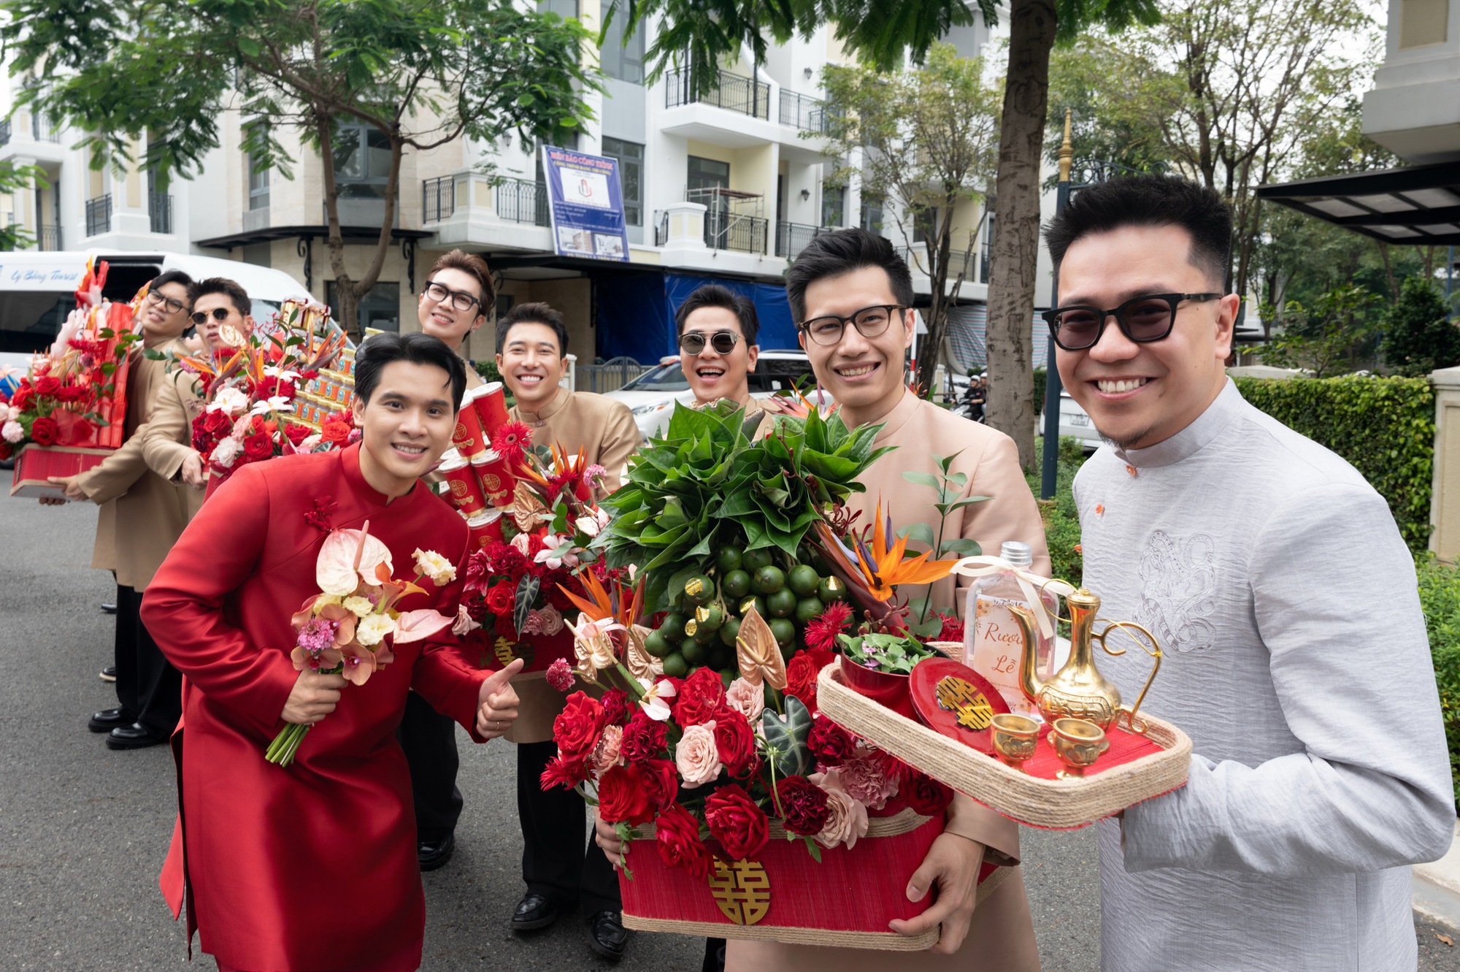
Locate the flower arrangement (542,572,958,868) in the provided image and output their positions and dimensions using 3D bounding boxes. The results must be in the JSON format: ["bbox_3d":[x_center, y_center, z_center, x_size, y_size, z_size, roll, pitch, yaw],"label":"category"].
[{"bbox_3d":[0.020,0.215,1.000,0.410,0.270,0.290,2,5,6],"label":"flower arrangement"}]

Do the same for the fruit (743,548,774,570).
[{"bbox_3d":[0.034,0.090,1.200,0.037,0.037,0.037,1,7,0],"label":"fruit"}]

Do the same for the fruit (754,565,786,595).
[{"bbox_3d":[0.048,0.114,1.180,0.037,0.037,0.037,1,7,0],"label":"fruit"}]

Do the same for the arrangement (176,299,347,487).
[{"bbox_3d":[-1.379,-0.273,2.930,0.520,0.540,0.380,-1,7,-21],"label":"arrangement"}]

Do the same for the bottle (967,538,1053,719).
[{"bbox_3d":[0.262,0.134,0.894,0.074,0.163,0.050,7,11,33],"label":"bottle"}]

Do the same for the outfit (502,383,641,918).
[{"bbox_3d":[-0.445,0.416,2.415,0.530,1.319,0.420,2,5,5],"label":"outfit"}]

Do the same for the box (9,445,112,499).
[{"bbox_3d":[-2.250,-0.035,3.330,0.294,0.137,0.445,7,-9,-40],"label":"box"}]

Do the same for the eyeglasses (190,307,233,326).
[{"bbox_3d":[-1.750,-0.557,3.350,0.140,0.048,0.140,-12,-11,0],"label":"eyeglasses"}]

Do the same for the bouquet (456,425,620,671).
[{"bbox_3d":[-0.394,0.131,1.980,0.380,0.500,0.320,2,5,11],"label":"bouquet"}]

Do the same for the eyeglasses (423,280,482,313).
[{"bbox_3d":[-0.667,-0.471,2.419,0.145,0.050,0.135,24,11,0],"label":"eyeglasses"}]

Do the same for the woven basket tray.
[{"bbox_3d":[0.231,0.209,0.870,0.196,0.034,0.298,-5,11,-32],"label":"woven basket tray"}]

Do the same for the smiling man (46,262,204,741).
[{"bbox_3d":[-2.140,0.110,3.480,0.500,1.720,0.580,-4,8,-36],"label":"smiling man"}]

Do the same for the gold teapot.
[{"bbox_3d":[0.319,0.156,0.866,0.138,0.130,0.079,5,10,20],"label":"gold teapot"}]

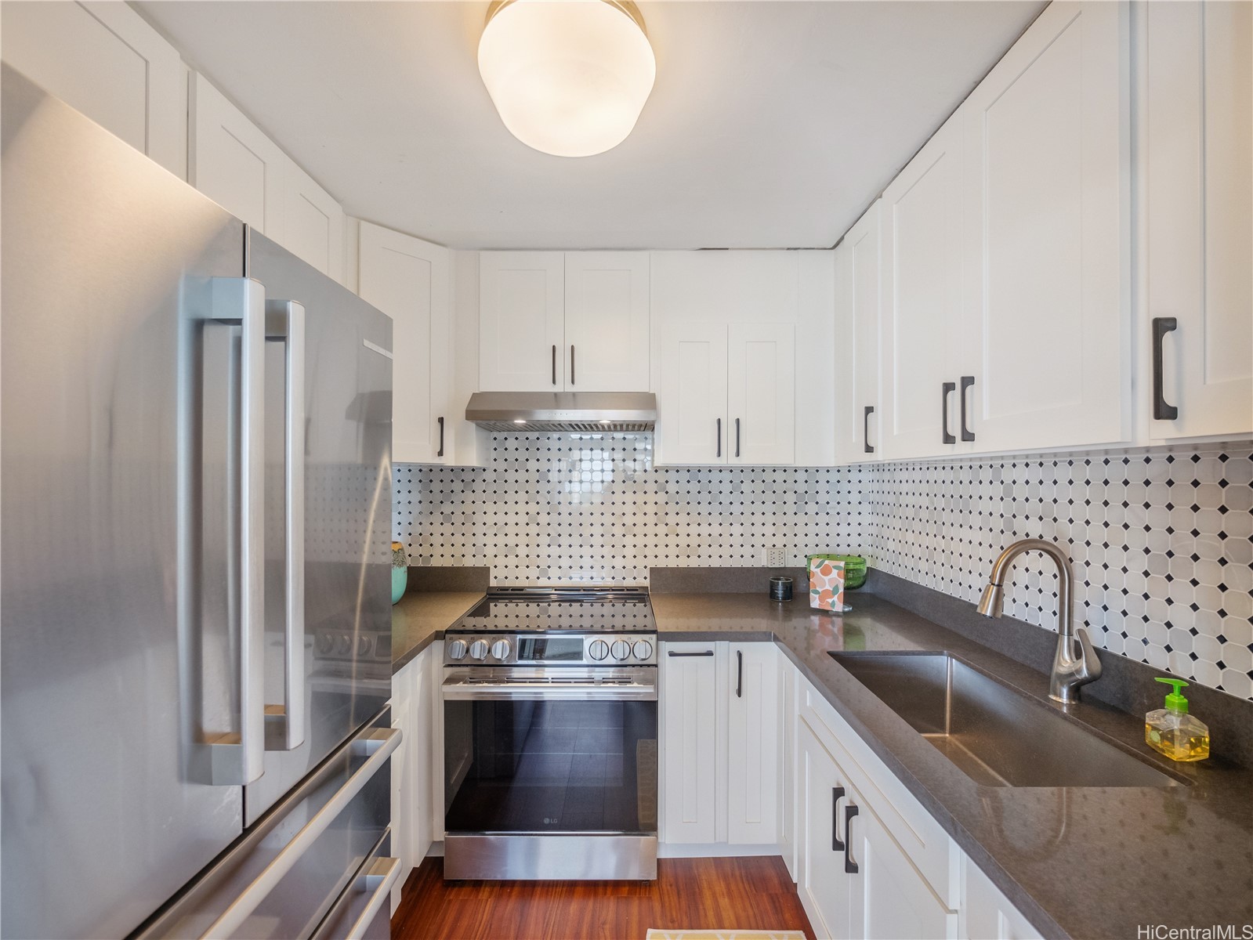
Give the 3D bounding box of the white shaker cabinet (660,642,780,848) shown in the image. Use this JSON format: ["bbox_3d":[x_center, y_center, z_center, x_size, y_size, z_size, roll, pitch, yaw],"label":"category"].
[{"bbox_3d":[0.335,0.986,2.098,0.434,0.750,0.600,0,-1,0],"label":"white shaker cabinet"}]

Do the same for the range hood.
[{"bbox_3d":[-0.264,-0.257,2.208,0.759,0.140,0.410,0,-1,0],"label":"range hood"}]

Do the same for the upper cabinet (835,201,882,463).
[{"bbox_3d":[1.003,-0.469,1.899,0.316,0.885,0.415,0,-1,0],"label":"upper cabinet"}]

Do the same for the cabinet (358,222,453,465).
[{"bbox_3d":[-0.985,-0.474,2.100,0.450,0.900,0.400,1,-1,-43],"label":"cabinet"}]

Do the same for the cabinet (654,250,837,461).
[{"bbox_3d":[0.480,-0.467,2.259,0.750,0.900,0.315,0,-1,0],"label":"cabinet"}]

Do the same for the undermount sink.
[{"bbox_3d":[0.810,0.690,1.224,0.380,0.240,0.715,0,-1,0],"label":"undermount sink"}]

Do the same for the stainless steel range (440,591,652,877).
[{"bbox_3d":[-0.266,1.003,2.060,0.759,0.915,0.655,0,-1,0],"label":"stainless steel range"}]

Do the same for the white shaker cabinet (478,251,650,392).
[{"bbox_3d":[-0.262,-0.622,2.258,0.727,0.590,0.320,0,-1,0],"label":"white shaker cabinet"}]

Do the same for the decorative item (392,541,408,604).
[{"bbox_3d":[-1.030,0.439,2.175,0.180,0.265,0.180,0,-1,0],"label":"decorative item"}]

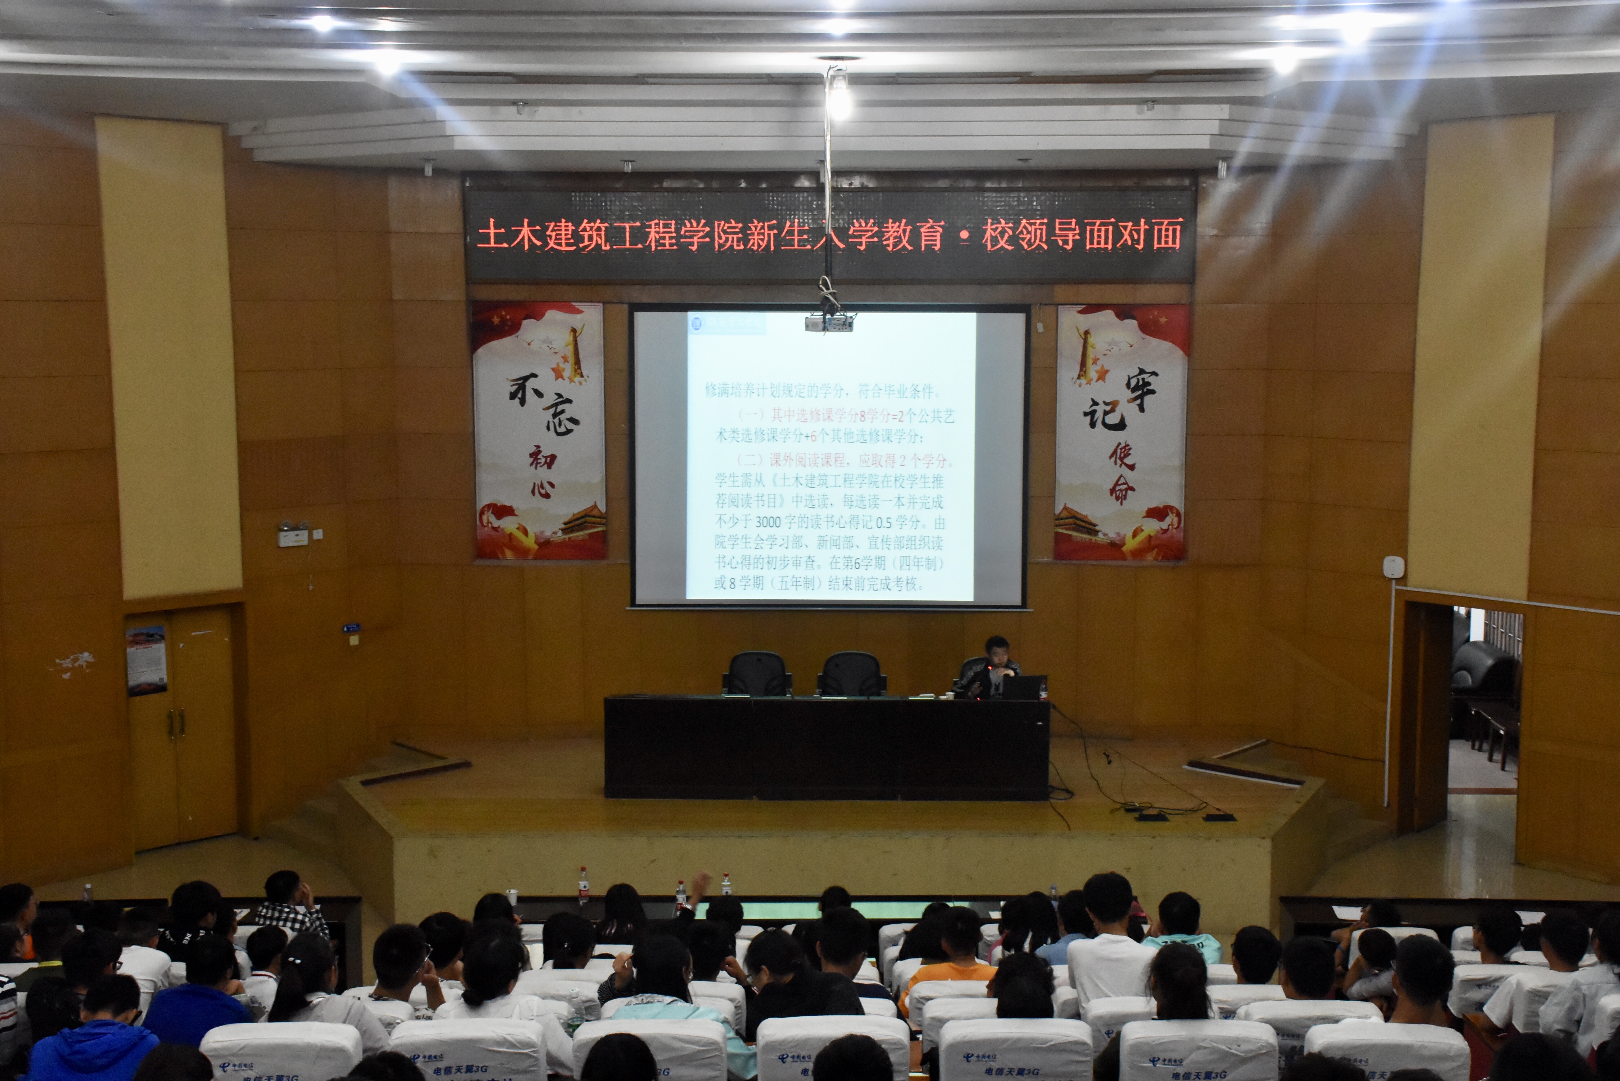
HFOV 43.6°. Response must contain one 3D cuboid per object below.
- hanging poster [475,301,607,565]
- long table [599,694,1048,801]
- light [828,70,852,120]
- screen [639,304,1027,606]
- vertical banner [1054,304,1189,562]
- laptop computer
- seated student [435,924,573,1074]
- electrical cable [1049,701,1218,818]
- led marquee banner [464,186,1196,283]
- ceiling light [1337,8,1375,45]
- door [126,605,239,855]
[{"bbox_3d":[-2.415,-0.975,18.141,1.200,2.310,0.040,0,7,-3],"label":"hanging poster"},{"bbox_3d":[0.130,1.659,16.609,3.600,0.820,0.500,0,7,1],"label":"long table"},{"bbox_3d":[0.184,-2.758,12.553,0.150,0.320,0.150,0,7,0],"label":"light"},{"bbox_3d":[0.179,-0.748,18.129,3.550,2.720,0.080,0,7,0],"label":"screen"},{"bbox_3d":[2.801,-0.964,18.142,1.200,2.310,0.040,0,7,3],"label":"vertical banner"},{"bbox_3d":[1.751,1.155,16.495,0.360,0.215,0.280,0,7,0],"label":"laptop computer"},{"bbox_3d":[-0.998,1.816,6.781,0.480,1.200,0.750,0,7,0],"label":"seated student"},{"bbox_3d":[2.580,1.719,16.294,1.350,0.780,0.950,0,7,0],"label":"electrical cable"},{"bbox_3d":[0.174,-2.703,17.923,6.500,0.860,0.140,0,7,0],"label":"led marquee banner"},{"bbox_3d":[2.924,-2.751,10.841,0.200,0.200,0.200,0,7,0],"label":"ceiling light"},{"bbox_3d":[-5.500,1.622,17.552,1.050,2.080,0.060,-7,10,-42],"label":"door"}]

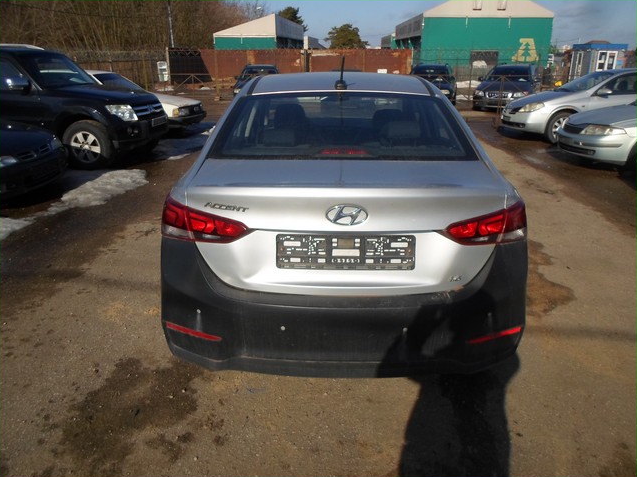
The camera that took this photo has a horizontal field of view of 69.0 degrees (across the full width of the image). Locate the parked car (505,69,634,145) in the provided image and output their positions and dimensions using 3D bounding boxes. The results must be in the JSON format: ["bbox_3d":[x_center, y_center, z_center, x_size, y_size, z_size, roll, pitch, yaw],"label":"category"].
[{"bbox_3d":[6.408,-2.920,10.042,4.570,1.480,1.760,1,21,4],"label":"parked car"}]

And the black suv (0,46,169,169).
[{"bbox_3d":[-4.917,-2.372,8.143,4.850,1.870,1.880,5,21,13],"label":"black suv"}]

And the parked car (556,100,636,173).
[{"bbox_3d":[6.313,-1.845,7.434,4.580,1.430,1.760,1,21,4],"label":"parked car"}]

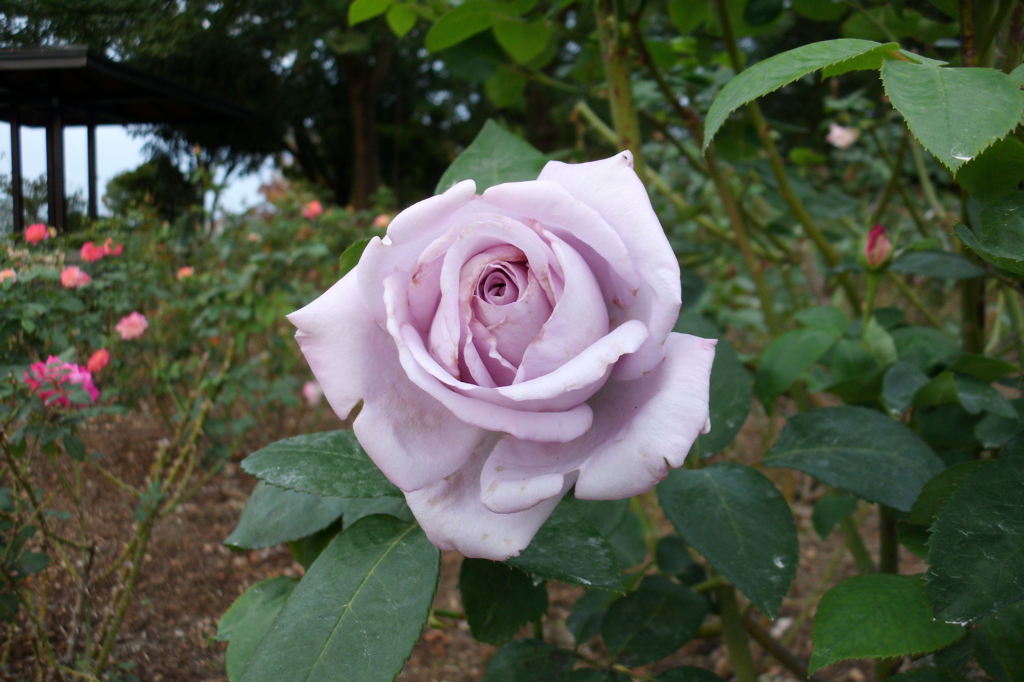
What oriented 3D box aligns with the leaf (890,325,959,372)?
[{"bbox_3d":[0.238,0.004,0.460,0.041,0.008,0.031,9,37,3],"label":"leaf"}]

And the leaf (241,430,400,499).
[{"bbox_3d":[-0.059,0.040,0.262,0.061,0.010,0.036,-2,27,2],"label":"leaf"}]

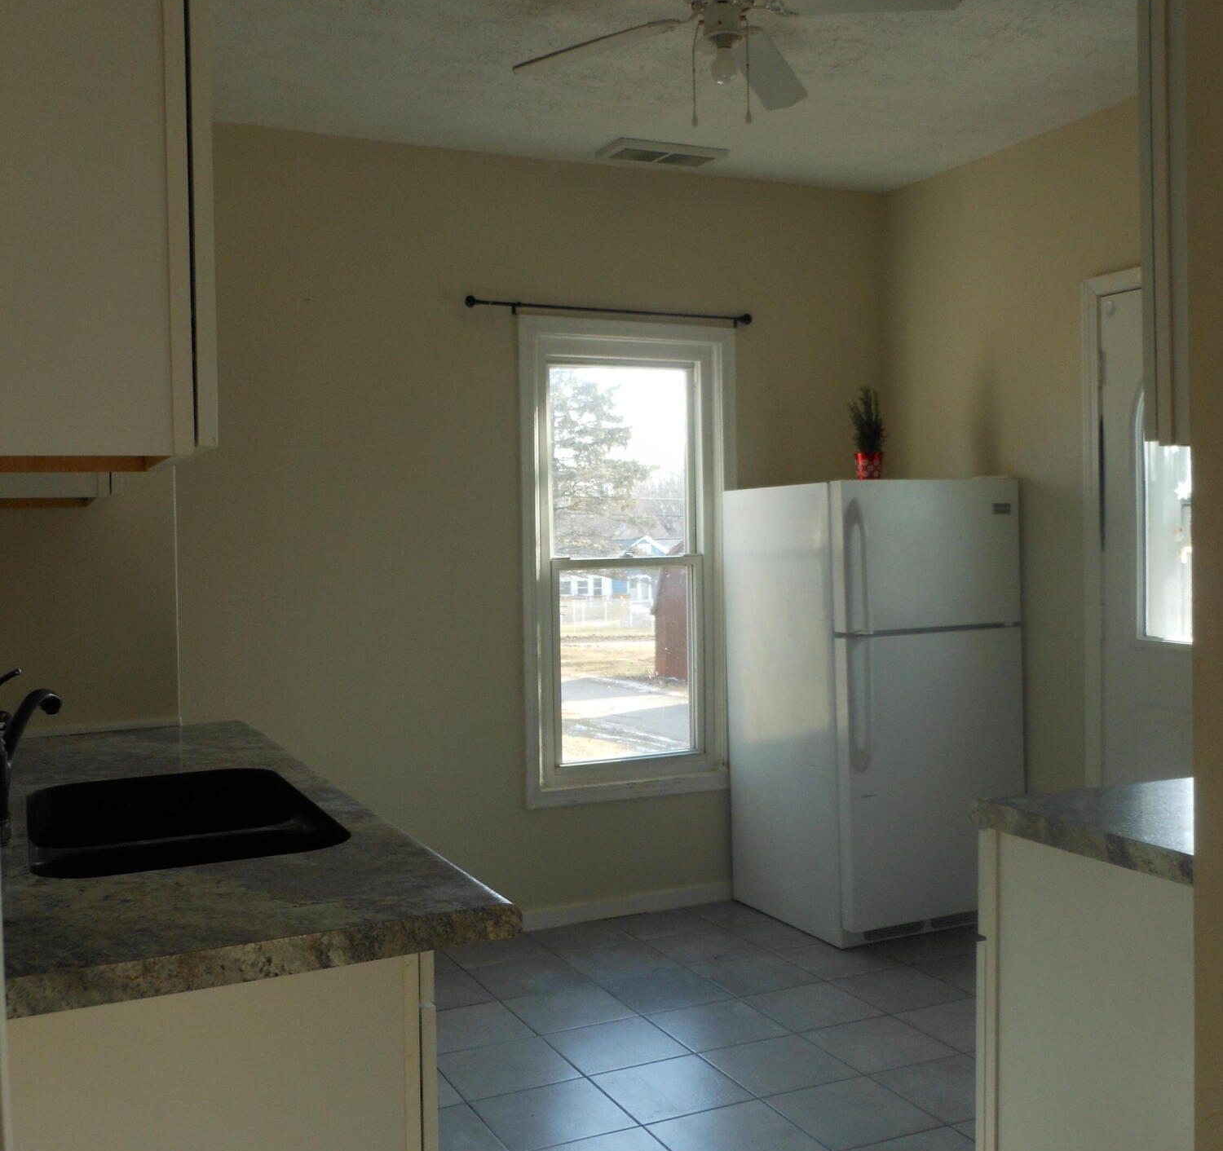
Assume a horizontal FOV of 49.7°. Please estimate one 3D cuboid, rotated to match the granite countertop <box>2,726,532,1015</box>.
[{"bbox_3d":[-0.757,0.371,2.070,0.641,0.040,1.715,-1,2,-25],"label":"granite countertop"}]

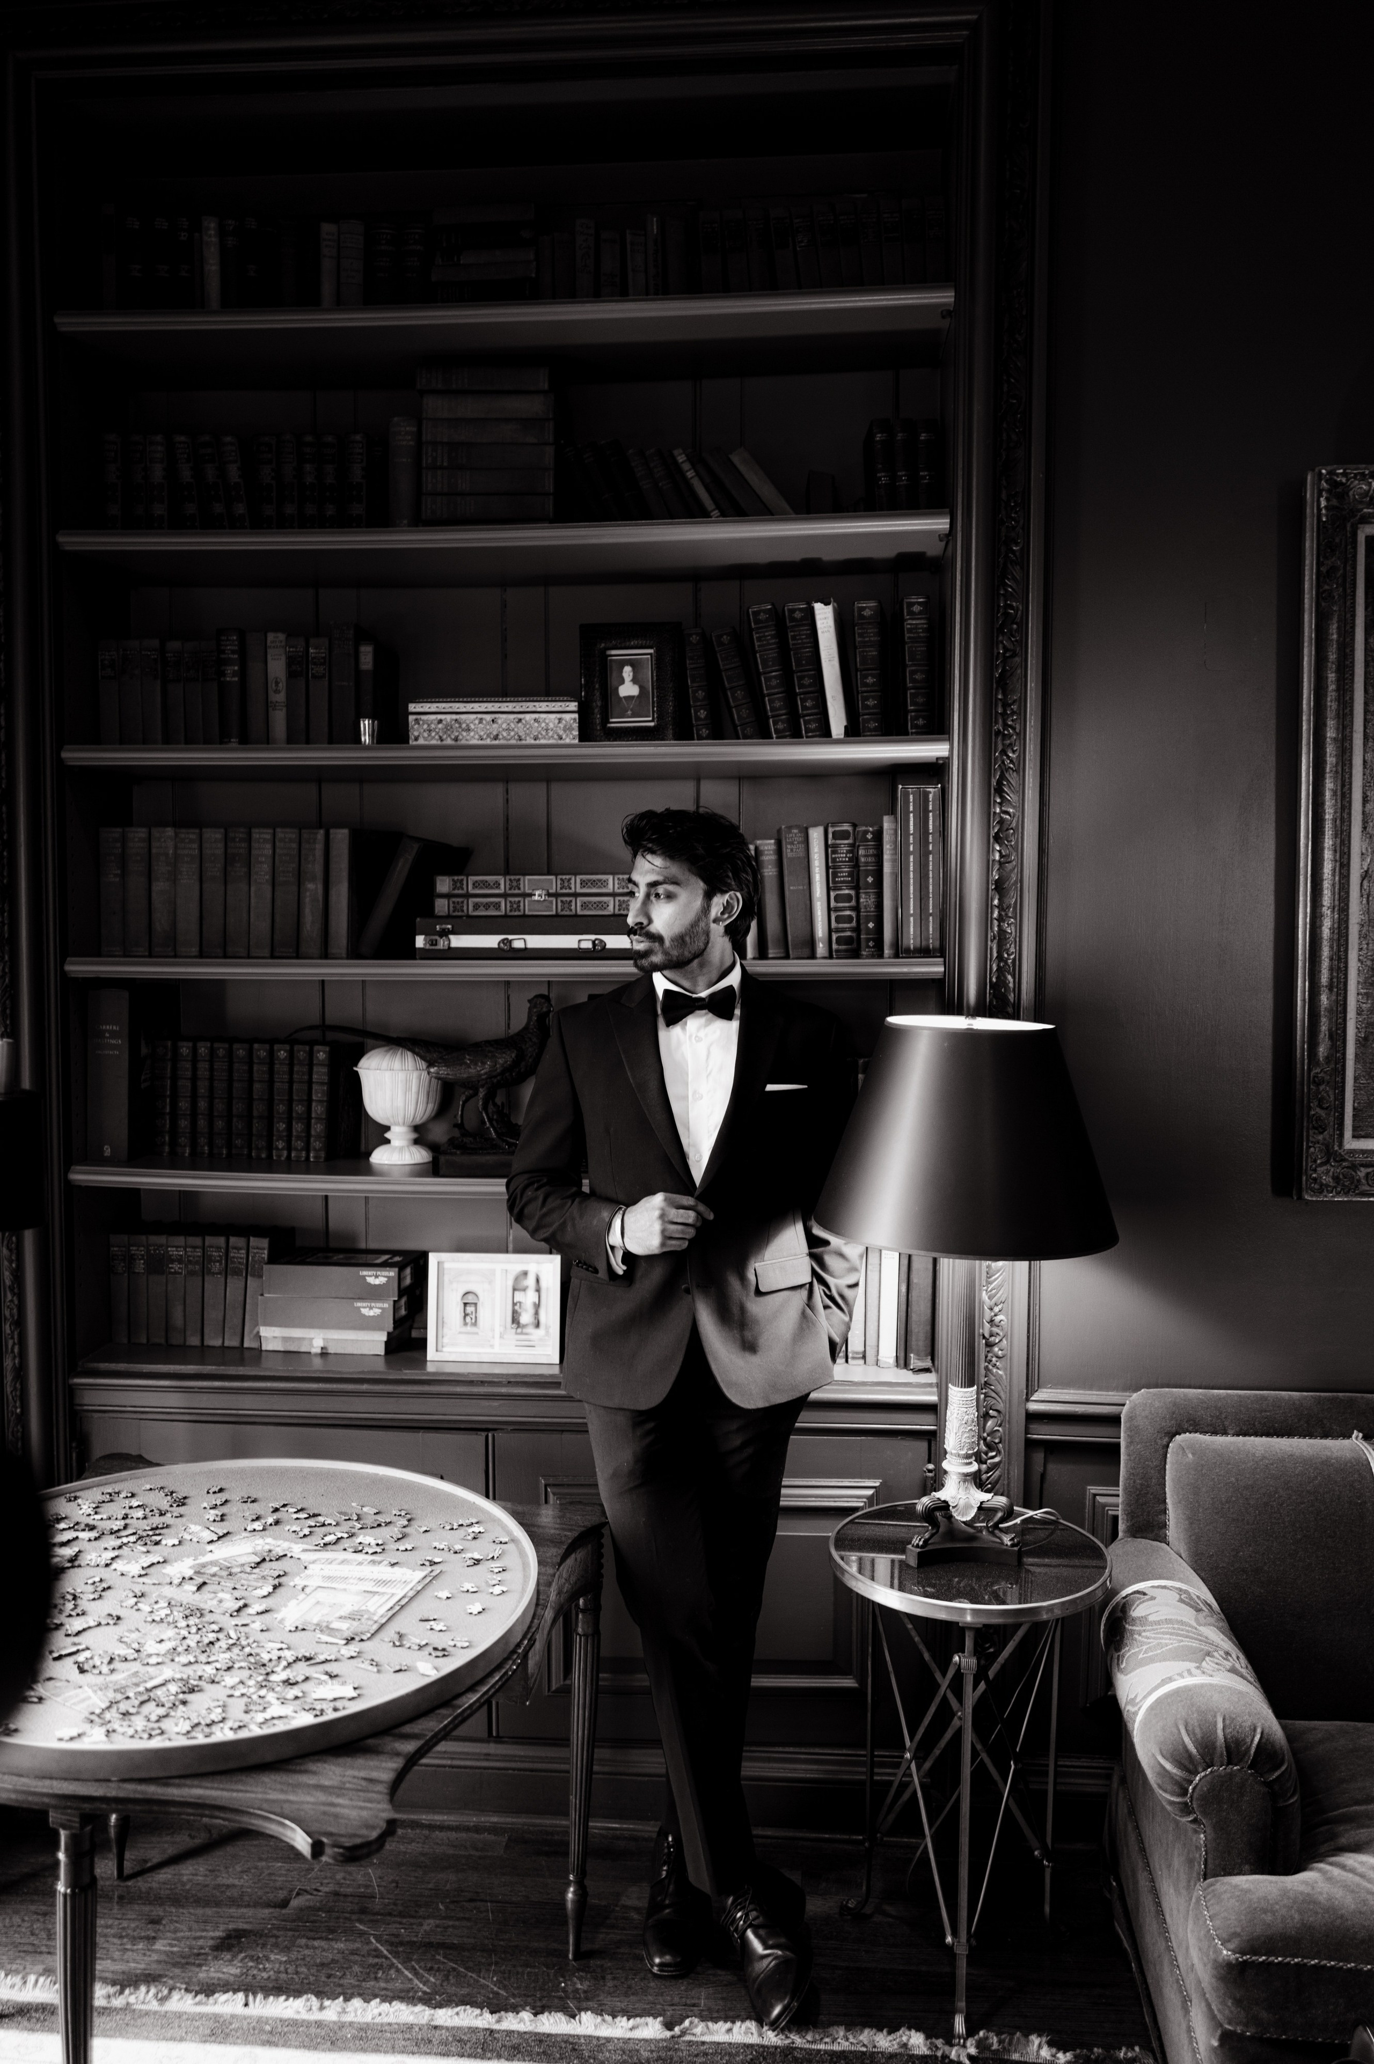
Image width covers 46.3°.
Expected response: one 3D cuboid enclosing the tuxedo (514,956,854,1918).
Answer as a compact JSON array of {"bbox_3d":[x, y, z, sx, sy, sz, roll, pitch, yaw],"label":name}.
[{"bbox_3d":[-0.010,0.629,2.595,0.574,1.468,0.360,0,3,2],"label":"tuxedo"}]

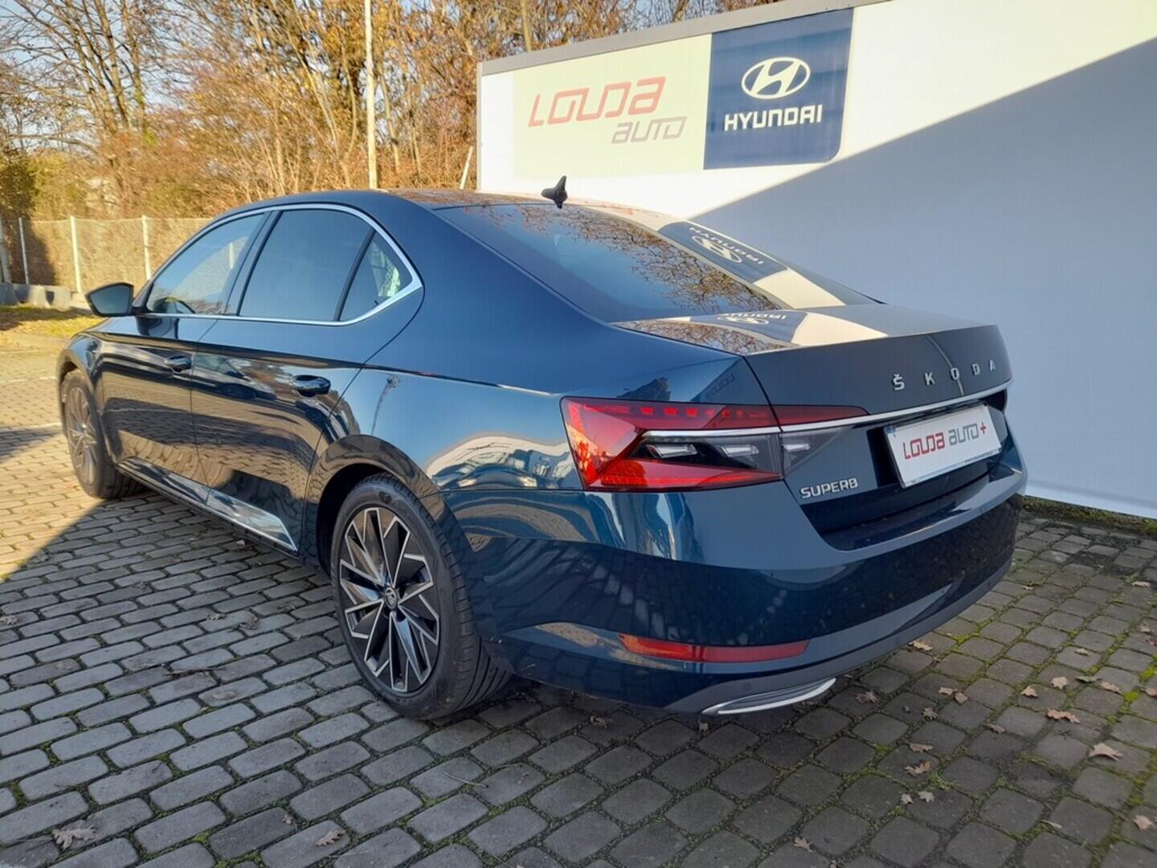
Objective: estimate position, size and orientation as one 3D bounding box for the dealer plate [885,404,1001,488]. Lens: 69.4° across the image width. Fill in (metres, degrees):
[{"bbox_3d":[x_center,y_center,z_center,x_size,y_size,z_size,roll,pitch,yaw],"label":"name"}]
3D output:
[{"bbox_3d":[0.853,0.017,1.925,0.530,0.124,0.015,-10,-8,-43],"label":"dealer plate"}]

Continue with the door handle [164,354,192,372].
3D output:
[{"bbox_3d":[-1.432,-0.256,2.963,0.050,0.048,0.225,-10,16,-44],"label":"door handle"}]

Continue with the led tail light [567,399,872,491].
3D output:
[{"bbox_3d":[0.265,0.008,1.618,0.510,0.172,0.345,-10,15,-43],"label":"led tail light"}]

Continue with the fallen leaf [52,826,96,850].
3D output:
[{"bbox_3d":[-1.035,0.820,1.716,0.072,0.015,0.075,-7,14,-35],"label":"fallen leaf"}]

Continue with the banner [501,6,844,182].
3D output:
[{"bbox_3d":[0.511,-2.206,5.676,2.761,0.821,0.020,11,16,40],"label":"banner"}]

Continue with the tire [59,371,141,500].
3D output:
[{"bbox_3d":[-2.397,-0.011,4.221,0.240,0.660,0.665,-10,16,-44],"label":"tire"}]

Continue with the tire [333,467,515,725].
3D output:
[{"bbox_3d":[-0.439,0.423,2.274,0.240,0.660,0.665,-10,16,-44],"label":"tire"}]

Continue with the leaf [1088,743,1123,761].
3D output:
[{"bbox_3d":[1.352,0.805,2.139,0.078,0.025,0.052,0,11,-5],"label":"leaf"}]

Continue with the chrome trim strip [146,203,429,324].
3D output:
[{"bbox_3d":[-1.057,-0.555,2.766,0.220,0.410,2.020,-10,15,-43],"label":"chrome trim strip"}]

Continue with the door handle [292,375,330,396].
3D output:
[{"bbox_3d":[-0.698,-0.128,2.194,0.046,0.048,0.192,-10,15,-43],"label":"door handle"}]

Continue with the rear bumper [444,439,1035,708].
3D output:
[{"bbox_3d":[0.615,0.253,2.269,1.830,0.540,0.800,-10,16,-44],"label":"rear bumper"}]

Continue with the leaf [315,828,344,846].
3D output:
[{"bbox_3d":[-0.507,0.825,1.712,0.035,0.015,0.065,7,13,29],"label":"leaf"}]

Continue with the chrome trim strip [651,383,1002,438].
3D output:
[{"bbox_3d":[0.785,-0.085,1.979,1.680,0.030,0.205,-10,15,-43],"label":"chrome trim strip"}]

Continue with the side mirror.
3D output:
[{"bbox_3d":[-1.917,-0.555,3.412,0.195,0.140,0.120,-10,16,-44],"label":"side mirror"}]

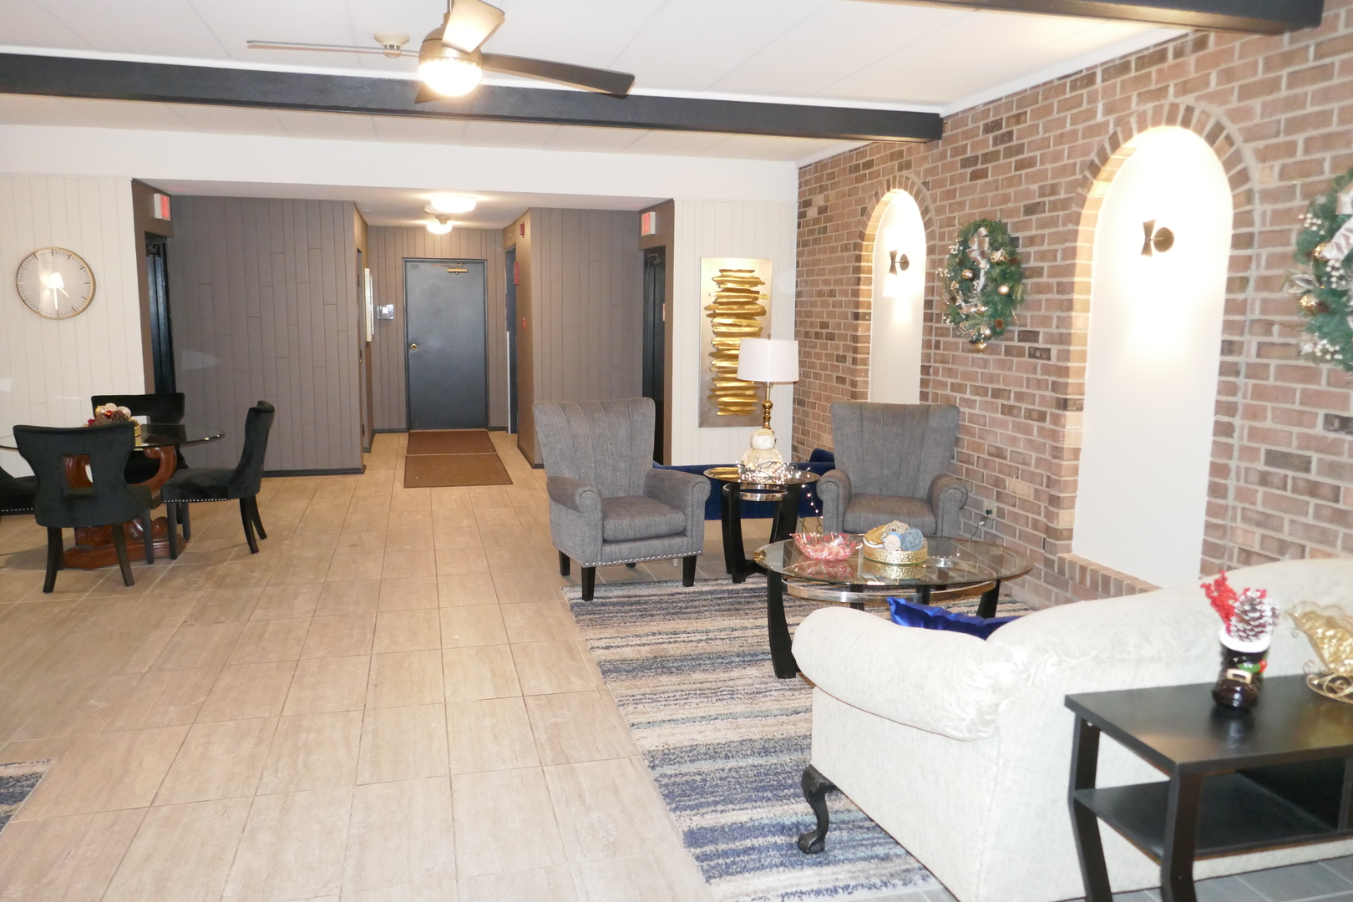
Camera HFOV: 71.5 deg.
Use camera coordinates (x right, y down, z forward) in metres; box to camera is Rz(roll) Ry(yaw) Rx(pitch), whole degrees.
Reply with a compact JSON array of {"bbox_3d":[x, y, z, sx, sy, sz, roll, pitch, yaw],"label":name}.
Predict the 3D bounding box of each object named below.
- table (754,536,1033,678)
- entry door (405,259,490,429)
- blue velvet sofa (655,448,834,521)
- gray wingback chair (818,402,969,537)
[{"bbox_3d":[0.995,0.720,4.382,1.300,0.475,0.900,0,9,-7],"label":"table"},{"bbox_3d":[-2.806,-1.303,11.562,0.985,2.090,0.080,-1,9,-15],"label":"entry door"},{"bbox_3d":[0.479,0.296,6.191,1.500,0.640,0.760,-1,9,-11],"label":"blue velvet sofa"},{"bbox_3d":[1.275,0.254,5.587,0.810,1.000,0.760,3,9,12],"label":"gray wingback chair"}]

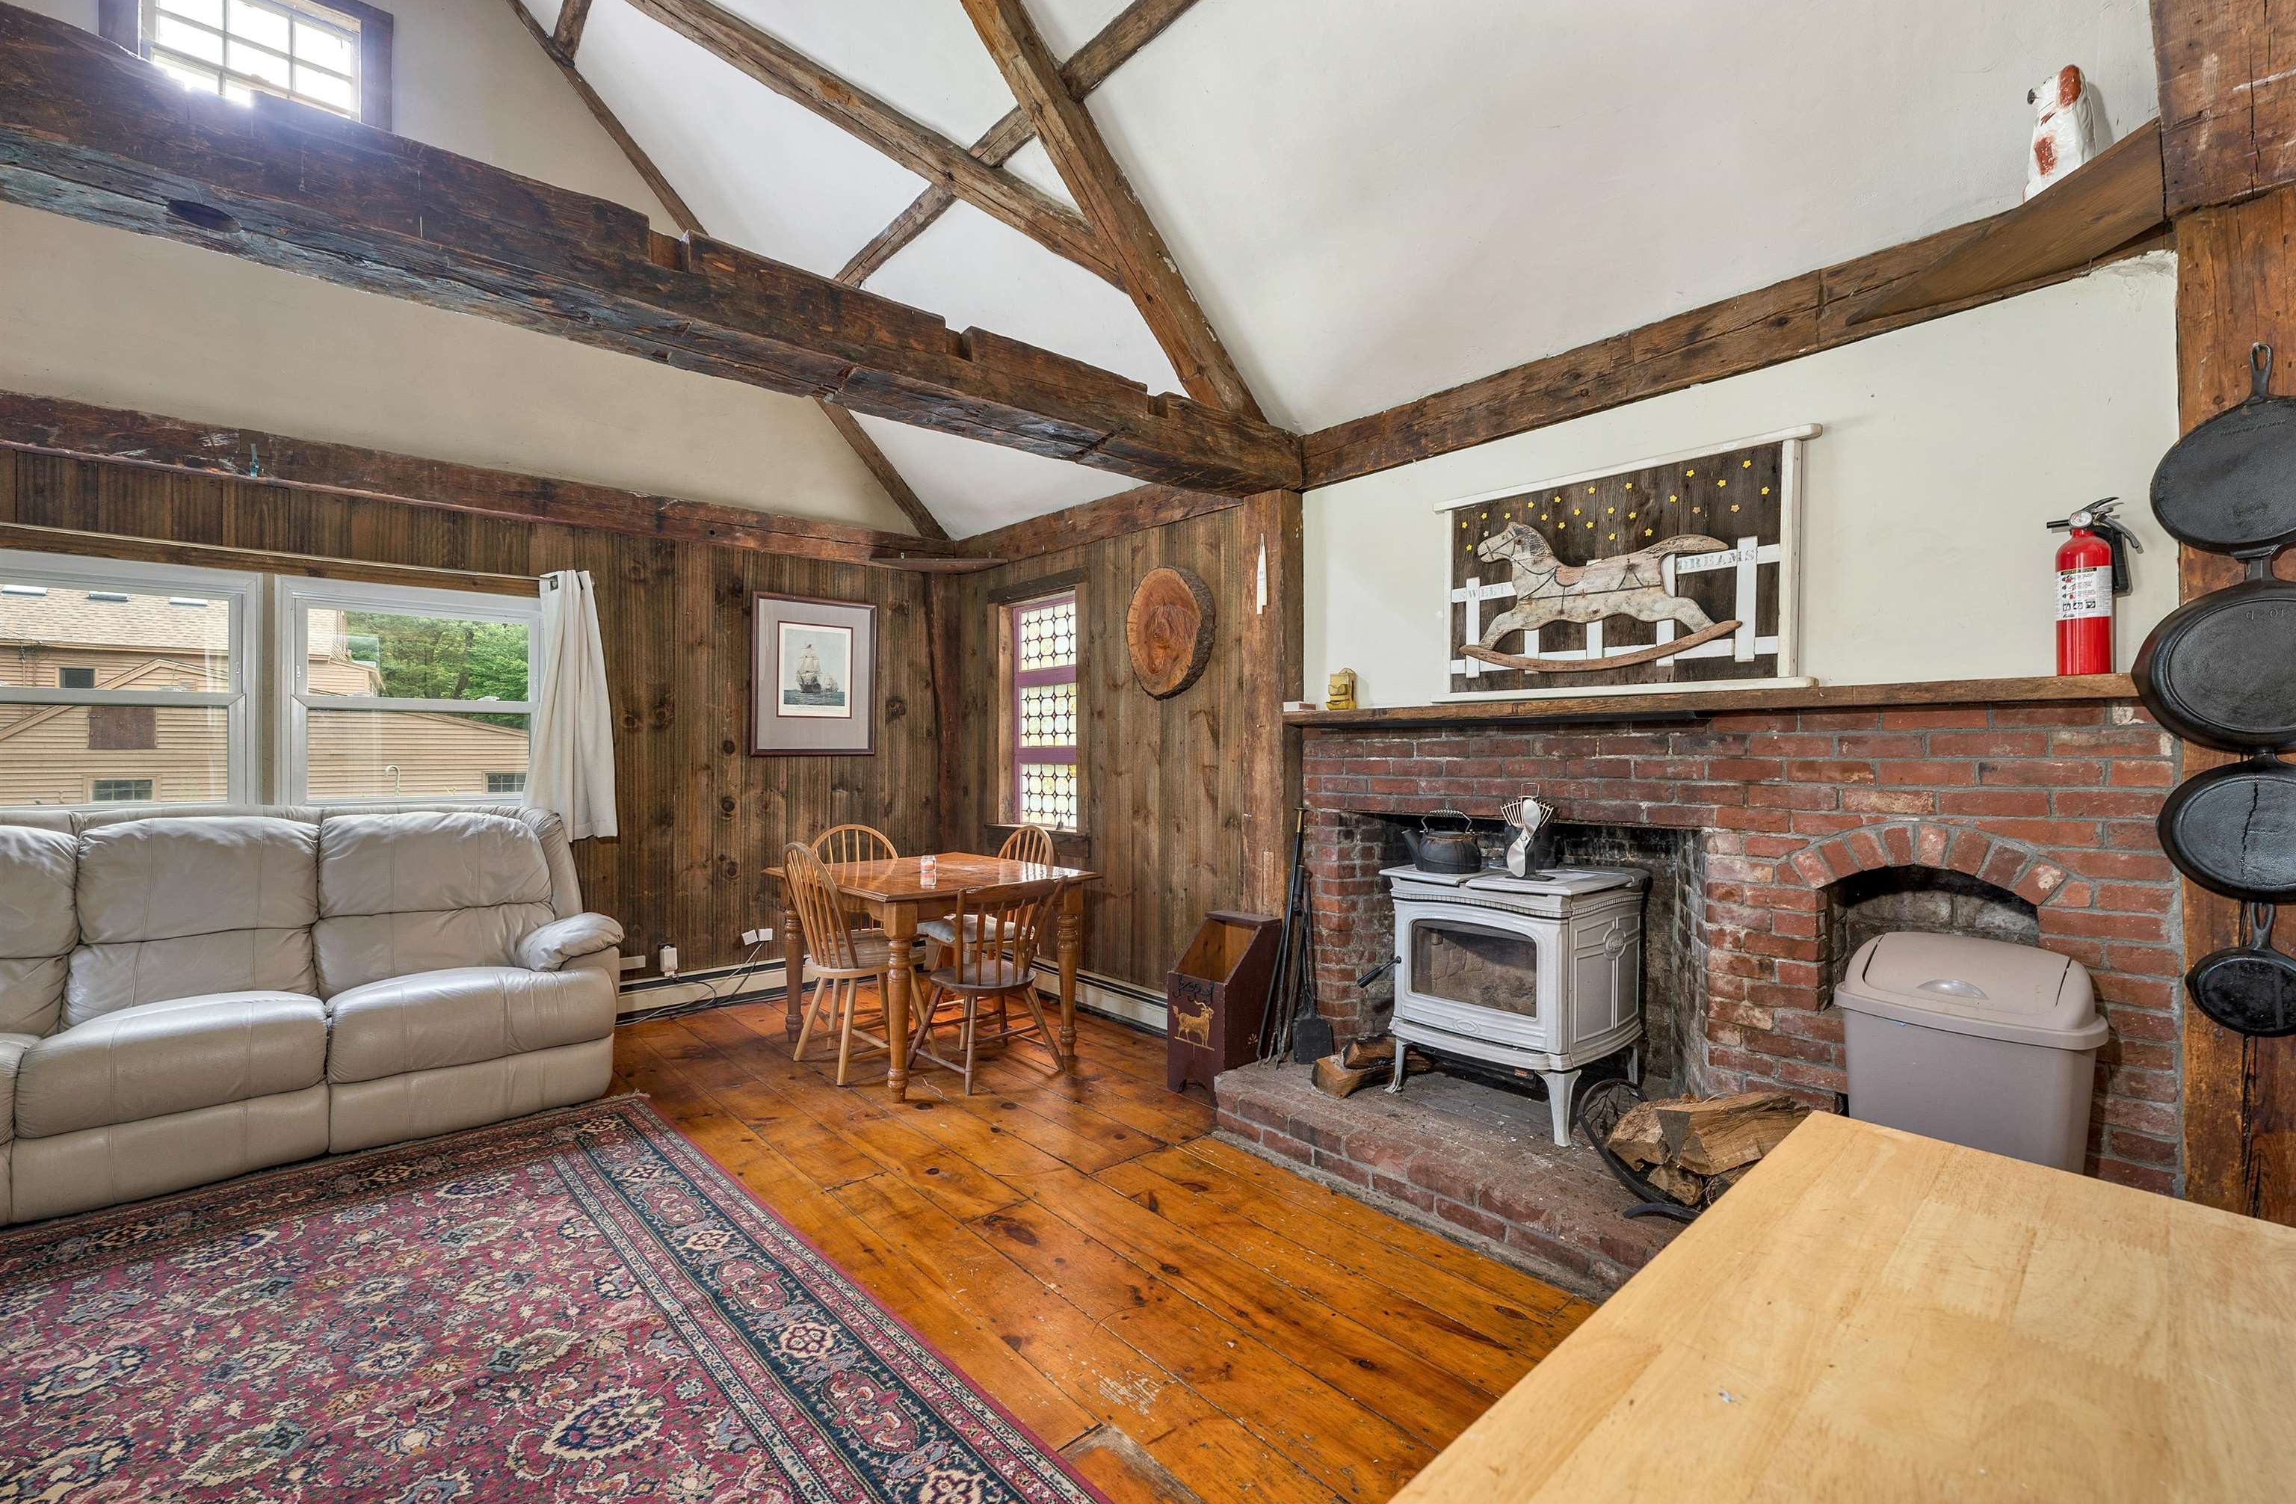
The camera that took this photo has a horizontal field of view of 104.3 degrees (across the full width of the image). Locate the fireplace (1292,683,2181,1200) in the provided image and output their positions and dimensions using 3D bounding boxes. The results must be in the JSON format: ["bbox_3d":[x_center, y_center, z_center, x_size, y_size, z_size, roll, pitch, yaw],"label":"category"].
[{"bbox_3d":[1.383,0.510,2.633,0.445,1.310,2.188,0,-1,-43],"label":"fireplace"}]

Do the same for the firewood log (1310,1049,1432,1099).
[{"bbox_3d":[0.775,1.072,3.080,0.410,0.085,0.150,0,0,-31],"label":"firewood log"}]

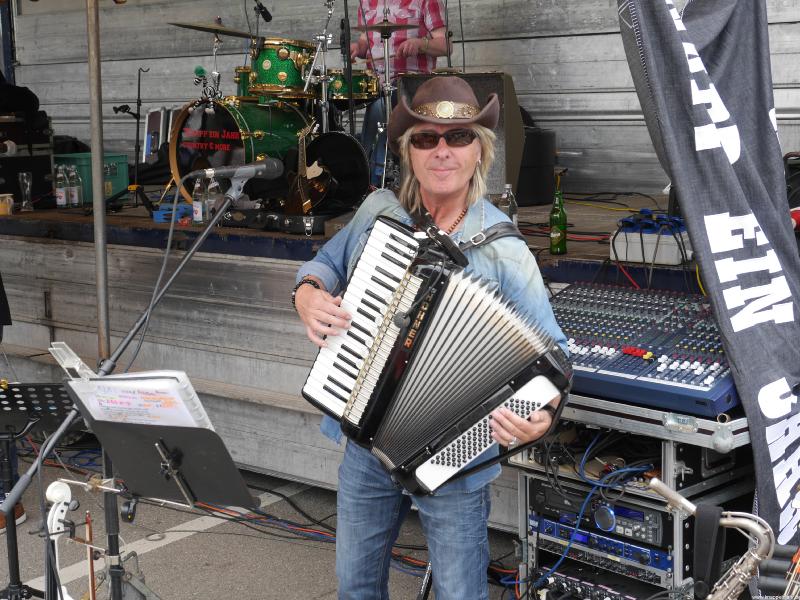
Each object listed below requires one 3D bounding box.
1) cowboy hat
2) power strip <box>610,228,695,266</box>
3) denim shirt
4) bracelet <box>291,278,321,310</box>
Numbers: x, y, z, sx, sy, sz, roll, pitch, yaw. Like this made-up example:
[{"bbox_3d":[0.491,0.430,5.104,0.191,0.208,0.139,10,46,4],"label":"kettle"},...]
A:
[{"bbox_3d":[0.095,-0.406,2.530,0.245,0.147,0.310,-4,1,9],"label":"cowboy hat"},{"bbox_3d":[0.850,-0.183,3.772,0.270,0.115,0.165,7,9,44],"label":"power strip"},{"bbox_3d":[0.073,0.089,2.610,0.590,0.680,0.370,1,7,5],"label":"denim shirt"},{"bbox_3d":[-0.197,-0.006,2.460,0.070,0.070,0.012,0,20,-25],"label":"bracelet"}]

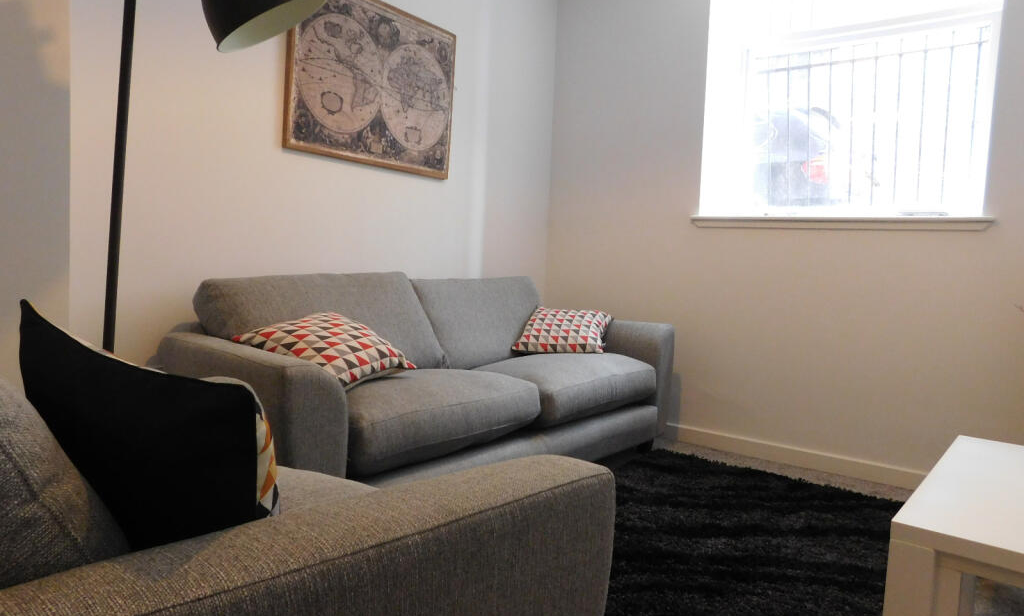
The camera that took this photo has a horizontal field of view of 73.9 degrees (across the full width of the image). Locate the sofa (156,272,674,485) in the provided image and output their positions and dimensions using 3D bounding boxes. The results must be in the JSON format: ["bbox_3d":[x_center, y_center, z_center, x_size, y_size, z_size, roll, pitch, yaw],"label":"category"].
[{"bbox_3d":[-0.207,0.280,2.700,0.846,0.805,2.192,6,5,36],"label":"sofa"}]

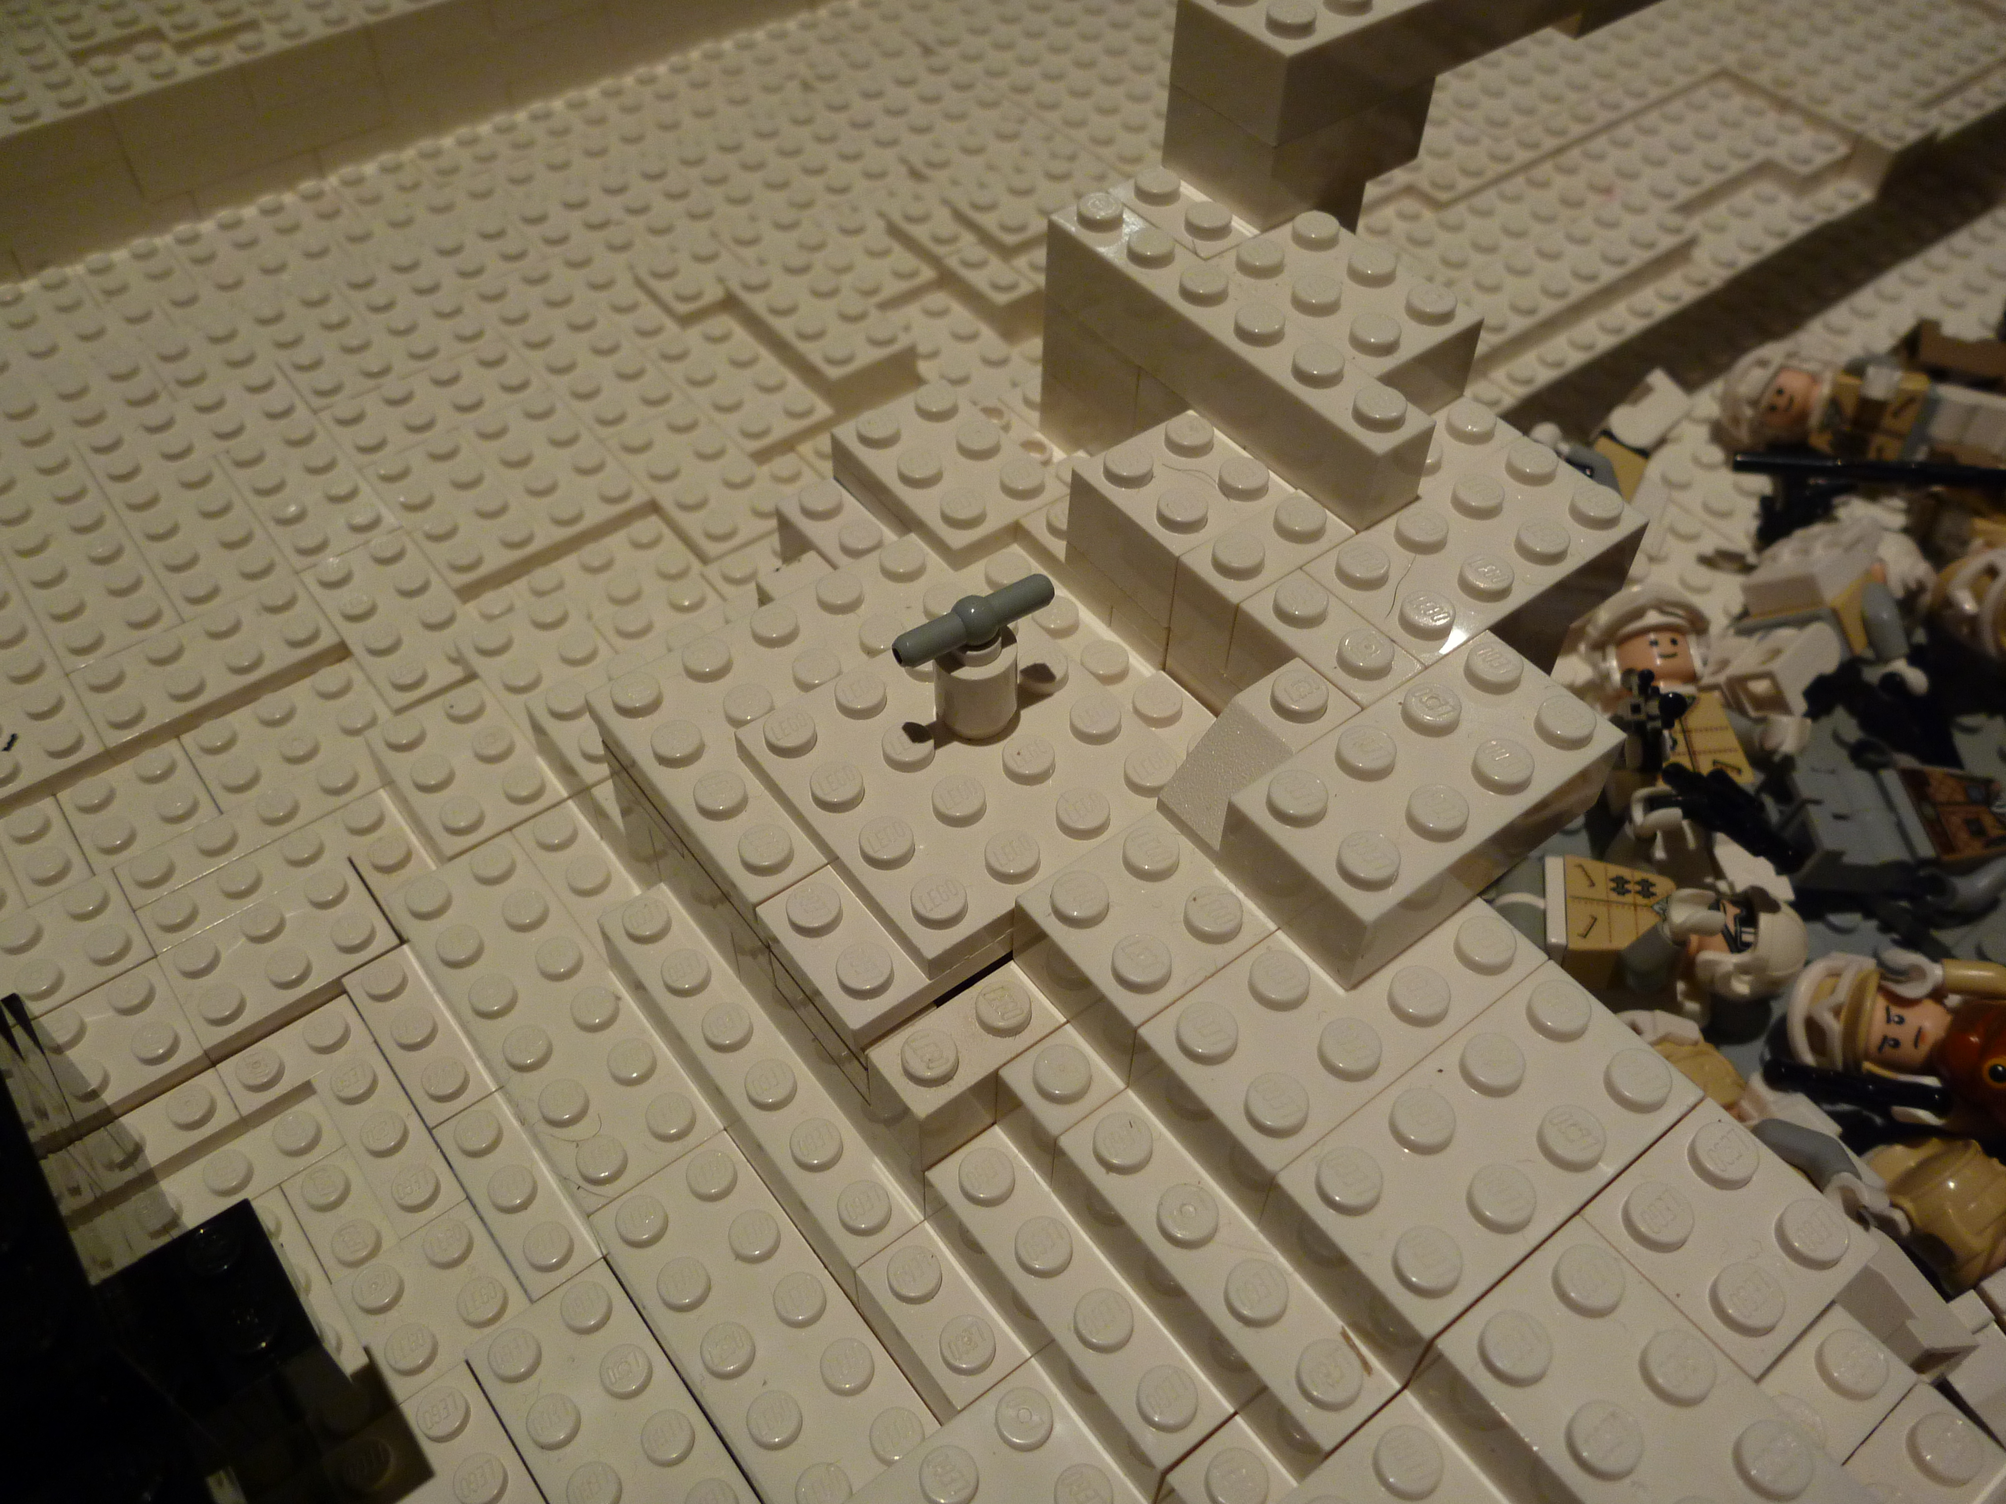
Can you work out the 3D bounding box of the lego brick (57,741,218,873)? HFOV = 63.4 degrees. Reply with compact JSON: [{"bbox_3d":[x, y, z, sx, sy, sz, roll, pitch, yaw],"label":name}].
[{"bbox_3d":[-0.110,0.008,0.209,0.016,0.006,0.016,-30,58,-23],"label":"lego brick"}]

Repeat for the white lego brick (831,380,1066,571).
[{"bbox_3d":[-0.006,-0.032,0.182,0.016,0.005,0.024,-30,57,-24],"label":"white lego brick"}]

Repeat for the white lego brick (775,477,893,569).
[{"bbox_3d":[-0.017,-0.022,0.186,0.008,0.011,0.020,-30,57,-24],"label":"white lego brick"}]

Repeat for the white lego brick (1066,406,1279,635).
[{"bbox_3d":[0.018,-0.024,0.162,0.016,0.011,0.016,-31,57,-24],"label":"white lego brick"}]

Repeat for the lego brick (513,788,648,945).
[{"bbox_3d":[-0.047,0.018,0.190,0.008,0.011,0.026,-30,57,-24],"label":"lego brick"}]

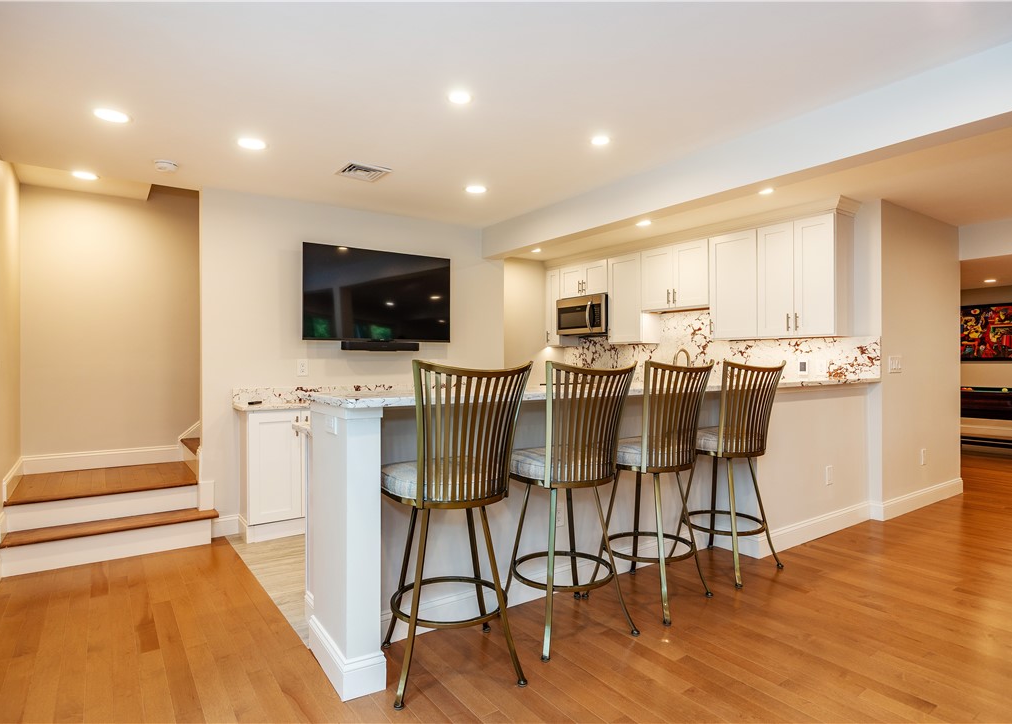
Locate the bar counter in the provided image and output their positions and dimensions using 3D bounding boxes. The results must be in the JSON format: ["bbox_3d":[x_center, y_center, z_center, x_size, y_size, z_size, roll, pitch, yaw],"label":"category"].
[{"bbox_3d":[0.970,0.663,3.212,4.040,1.065,0.525,0,0,-33],"label":"bar counter"}]

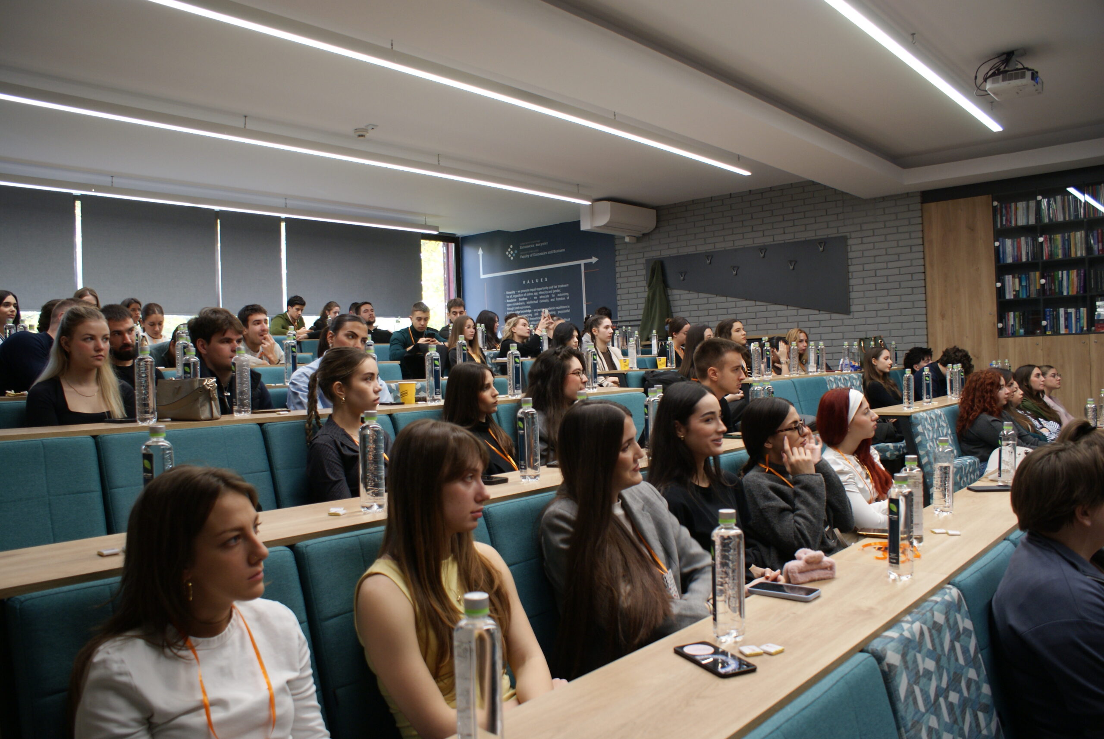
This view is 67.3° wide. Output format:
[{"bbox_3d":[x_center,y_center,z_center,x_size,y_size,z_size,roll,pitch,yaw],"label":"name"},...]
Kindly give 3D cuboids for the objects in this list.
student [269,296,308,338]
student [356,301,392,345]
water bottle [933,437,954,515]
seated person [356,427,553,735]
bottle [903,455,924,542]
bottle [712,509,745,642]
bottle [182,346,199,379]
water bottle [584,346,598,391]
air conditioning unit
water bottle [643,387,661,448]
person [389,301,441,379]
[{"bbox_3d":[-2.793,-0.211,9.083,0.710,1.200,0.510,-1,1,40],"label":"student"},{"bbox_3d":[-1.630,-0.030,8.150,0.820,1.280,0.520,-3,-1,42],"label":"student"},{"bbox_3d":[1.229,0.332,2.591,0.060,0.234,0.060,-1,1,41],"label":"water bottle"},{"bbox_3d":[-0.074,0.692,1.491,0.700,1.170,0.470,-1,1,41],"label":"seated person"},{"bbox_3d":[1.060,0.382,2.430,0.064,0.255,0.064,-2,-1,-40],"label":"bottle"},{"bbox_3d":[0.329,0.379,1.536,0.060,0.234,0.060,-2,1,0],"label":"bottle"},{"bbox_3d":[-1.243,0.043,2.861,0.060,0.234,0.060,-1,1,41],"label":"bottle"},{"bbox_3d":[0.206,-0.012,4.330,0.064,0.255,0.064,-2,0,0],"label":"water bottle"},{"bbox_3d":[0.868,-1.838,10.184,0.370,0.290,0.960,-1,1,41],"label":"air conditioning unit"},{"bbox_3d":[0.386,0.205,3.170,0.064,0.255,0.064,-2,0,0],"label":"water bottle"},{"bbox_3d":[-0.898,0.076,6.233,0.530,1.190,0.780,-3,1,-39],"label":"person"}]

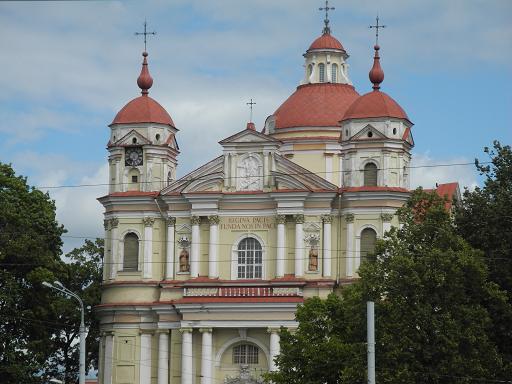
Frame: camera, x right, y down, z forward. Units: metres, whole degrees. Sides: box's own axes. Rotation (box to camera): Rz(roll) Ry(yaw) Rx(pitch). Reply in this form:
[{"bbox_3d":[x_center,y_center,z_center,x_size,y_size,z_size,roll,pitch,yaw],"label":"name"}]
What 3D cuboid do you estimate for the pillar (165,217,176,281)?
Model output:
[{"bbox_3d":[-7.643,5.039,201.821,0.800,5.500,0.650,-1,-7,16],"label":"pillar"}]

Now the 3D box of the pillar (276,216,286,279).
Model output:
[{"bbox_3d":[2.188,4.672,194.196,0.815,5.514,0.750,-1,-7,15],"label":"pillar"}]

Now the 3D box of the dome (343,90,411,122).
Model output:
[{"bbox_3d":[10.774,-7.613,202.683,6.200,2.850,6.200,-1,-8,12],"label":"dome"}]

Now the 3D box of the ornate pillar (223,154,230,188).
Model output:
[{"bbox_3d":[-2.559,-1.779,196.280,0.694,2.972,0.550,-1,-7,15],"label":"ornate pillar"}]

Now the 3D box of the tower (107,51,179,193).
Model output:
[{"bbox_3d":[-10.210,-6.428,207.215,6.000,12.700,6.000,-1,-7,16],"label":"tower"}]

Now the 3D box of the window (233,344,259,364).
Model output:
[{"bbox_3d":[-0.893,14.212,198.168,2.350,1.750,0.350,-1,-7,16],"label":"window"}]

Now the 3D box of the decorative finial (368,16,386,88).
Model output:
[{"bbox_3d":[10.568,-12.073,197.161,1.438,6.536,1.350,-1,-7,15],"label":"decorative finial"}]

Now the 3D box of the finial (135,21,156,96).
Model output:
[{"bbox_3d":[-9.906,-11.975,202.875,1.793,6.909,1.450,-1,-7,15],"label":"finial"}]

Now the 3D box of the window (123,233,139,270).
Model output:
[{"bbox_3d":[-10.982,5.235,198.335,1.359,3.387,0.400,-1,-7,16],"label":"window"}]

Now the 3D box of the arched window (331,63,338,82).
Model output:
[{"bbox_3d":[7.804,-11.785,224.113,0.720,2.000,0.250,4,-8,-29],"label":"arched window"}]

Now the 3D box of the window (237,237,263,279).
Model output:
[{"bbox_3d":[-0.530,5.817,200.048,2.250,3.700,0.350,-1,-8,12],"label":"window"}]

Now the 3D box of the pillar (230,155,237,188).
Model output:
[{"bbox_3d":[-1.980,-1.847,200.916,0.480,3.050,0.420,-1,-7,16],"label":"pillar"}]

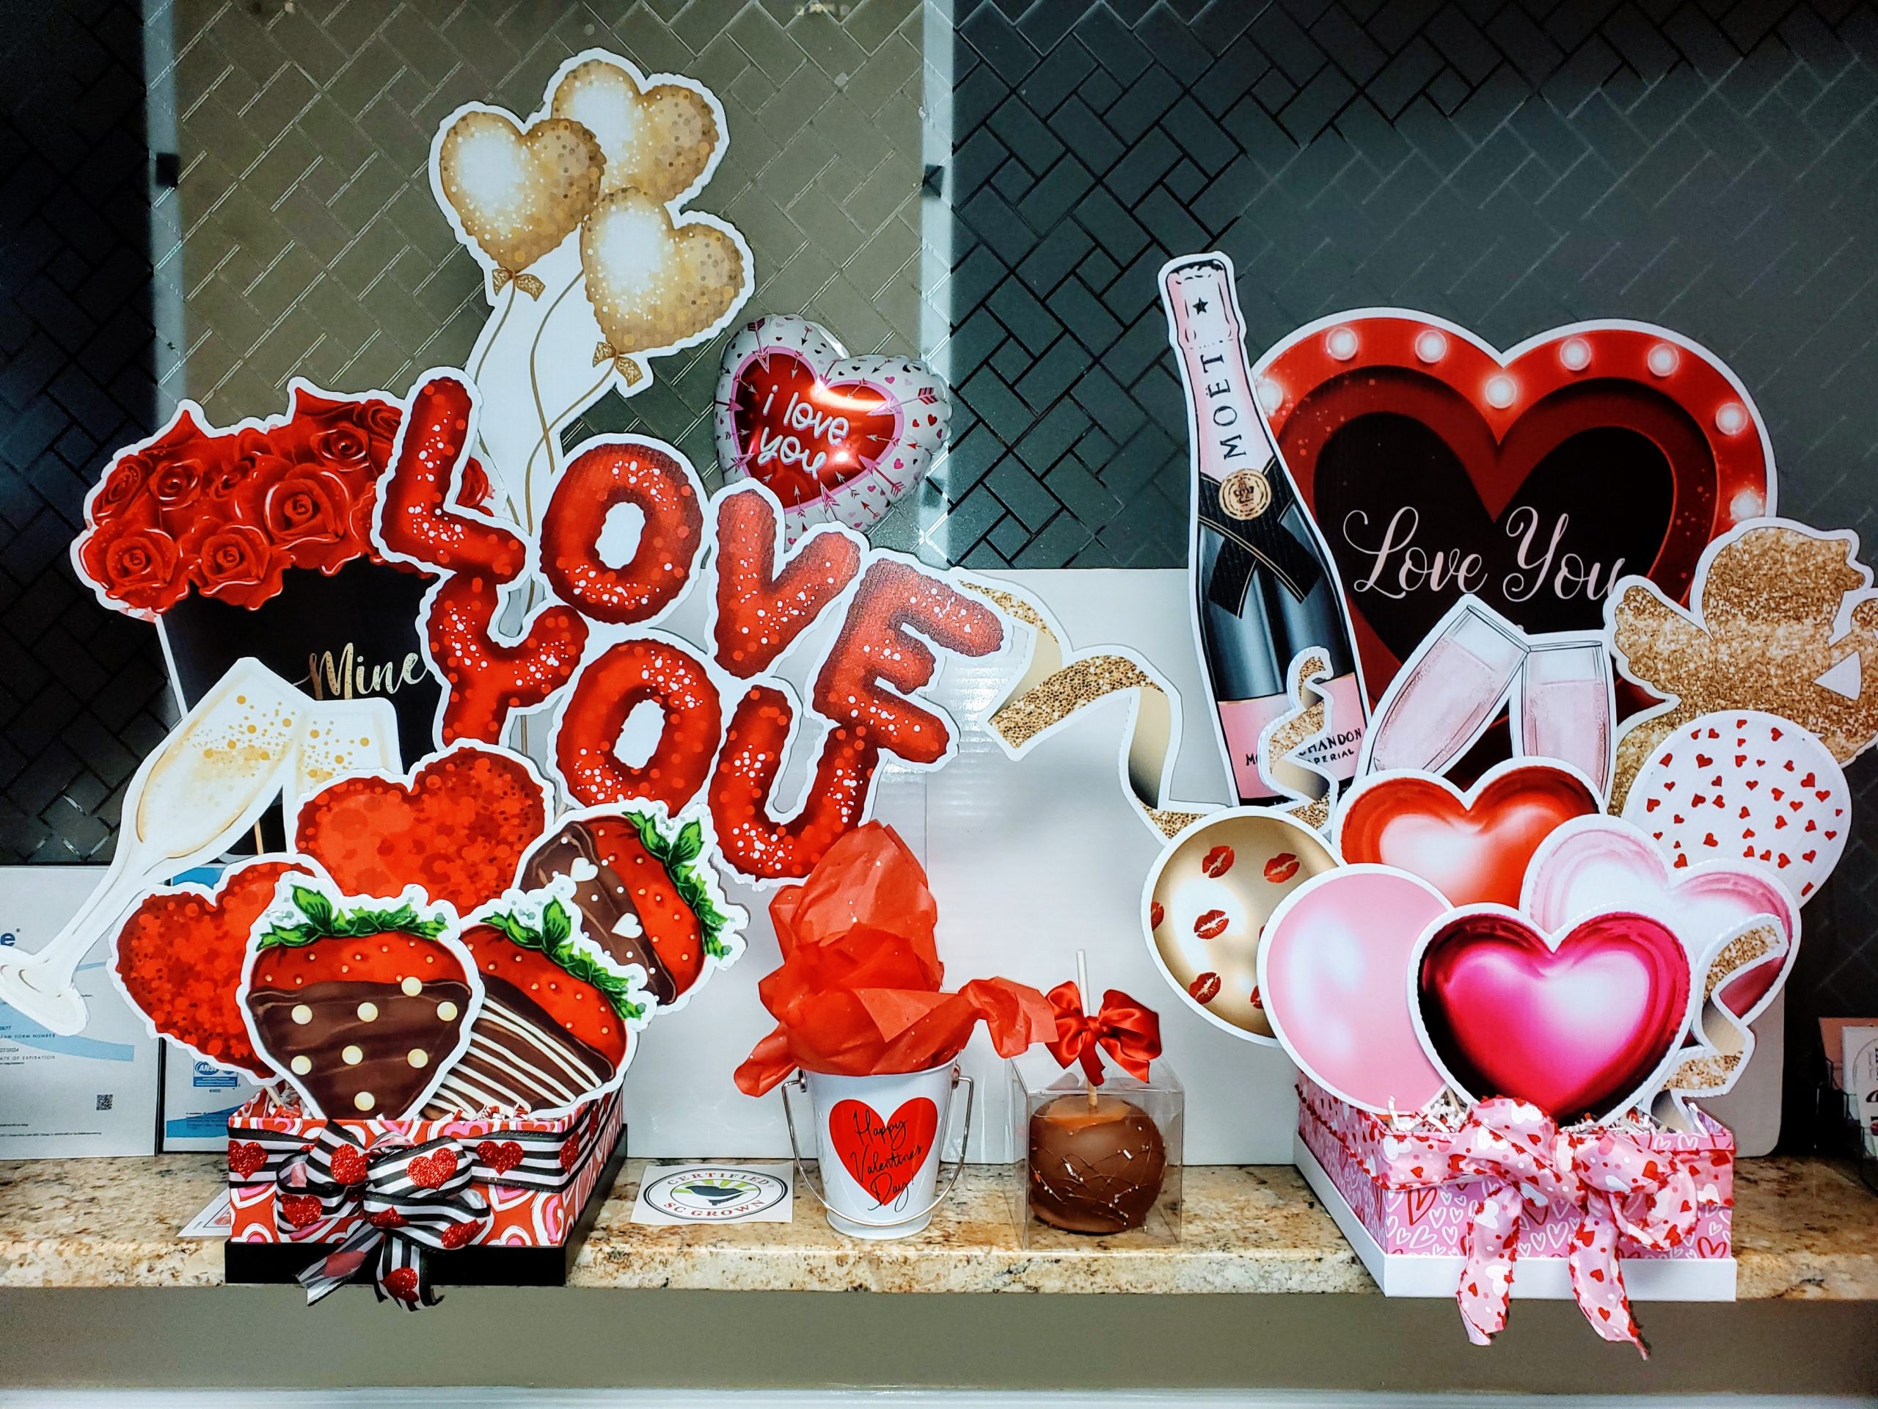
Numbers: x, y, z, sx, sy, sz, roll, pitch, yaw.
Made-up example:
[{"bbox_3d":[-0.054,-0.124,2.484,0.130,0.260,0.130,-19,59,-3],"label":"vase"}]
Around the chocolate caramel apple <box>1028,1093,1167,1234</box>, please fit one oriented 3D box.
[{"bbox_3d":[0.109,0.304,0.962,0.093,0.087,0.093,0,3,0],"label":"chocolate caramel apple"}]

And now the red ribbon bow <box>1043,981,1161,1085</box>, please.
[{"bbox_3d":[0.109,0.221,0.948,0.078,0.067,0.045,0,4,-3],"label":"red ribbon bow"}]

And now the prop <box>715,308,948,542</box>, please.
[{"bbox_3d":[-0.089,-0.181,1.000,0.172,0.170,0.060,22,2,3],"label":"prop"}]

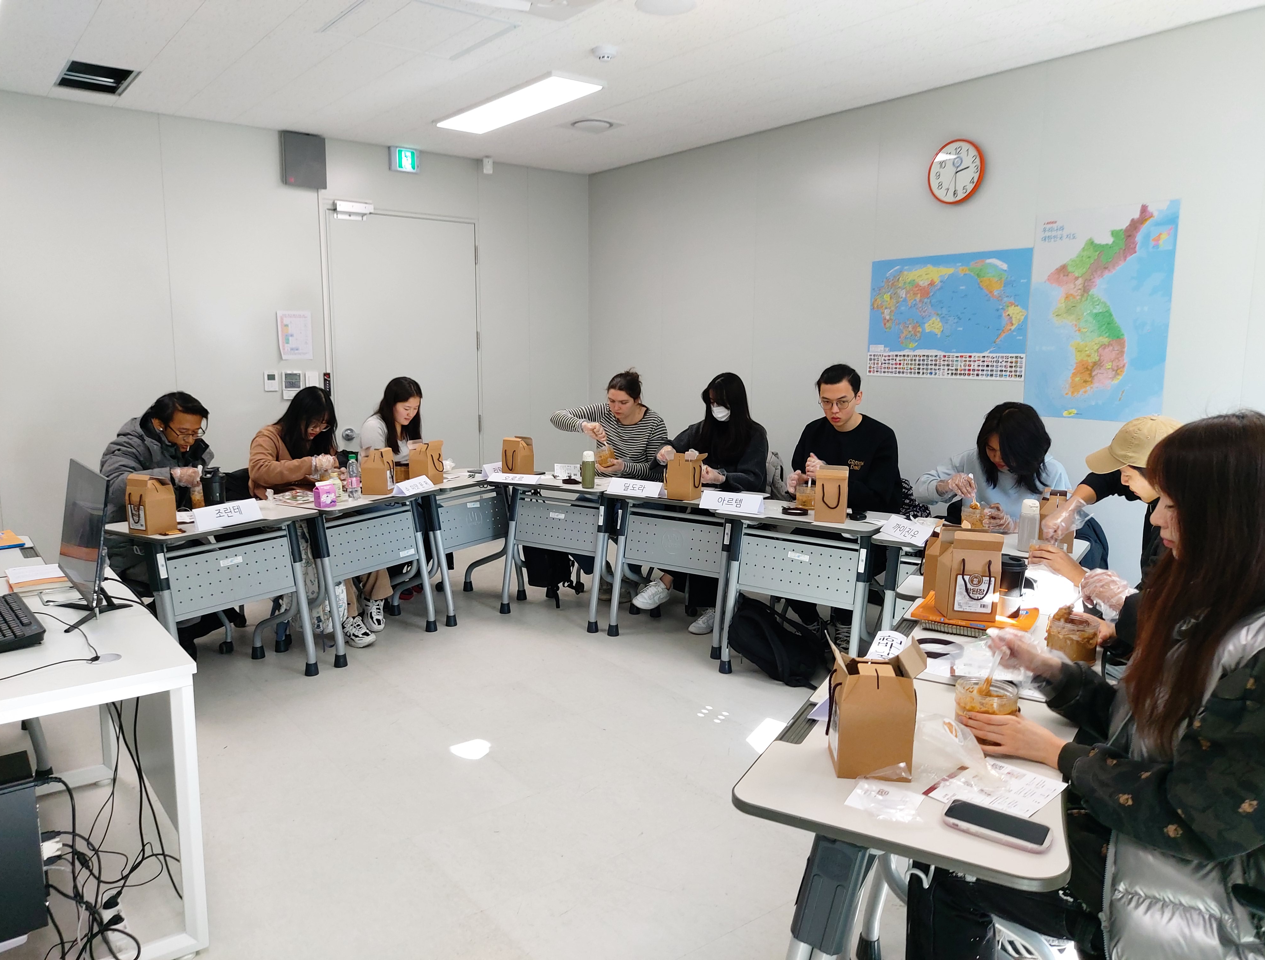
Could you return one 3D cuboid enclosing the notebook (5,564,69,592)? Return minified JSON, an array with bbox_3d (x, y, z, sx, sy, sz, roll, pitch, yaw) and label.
[{"bbox_3d":[-1.866,0.305,2.933,0.180,0.035,0.205,-6,10,-37],"label":"notebook"}]

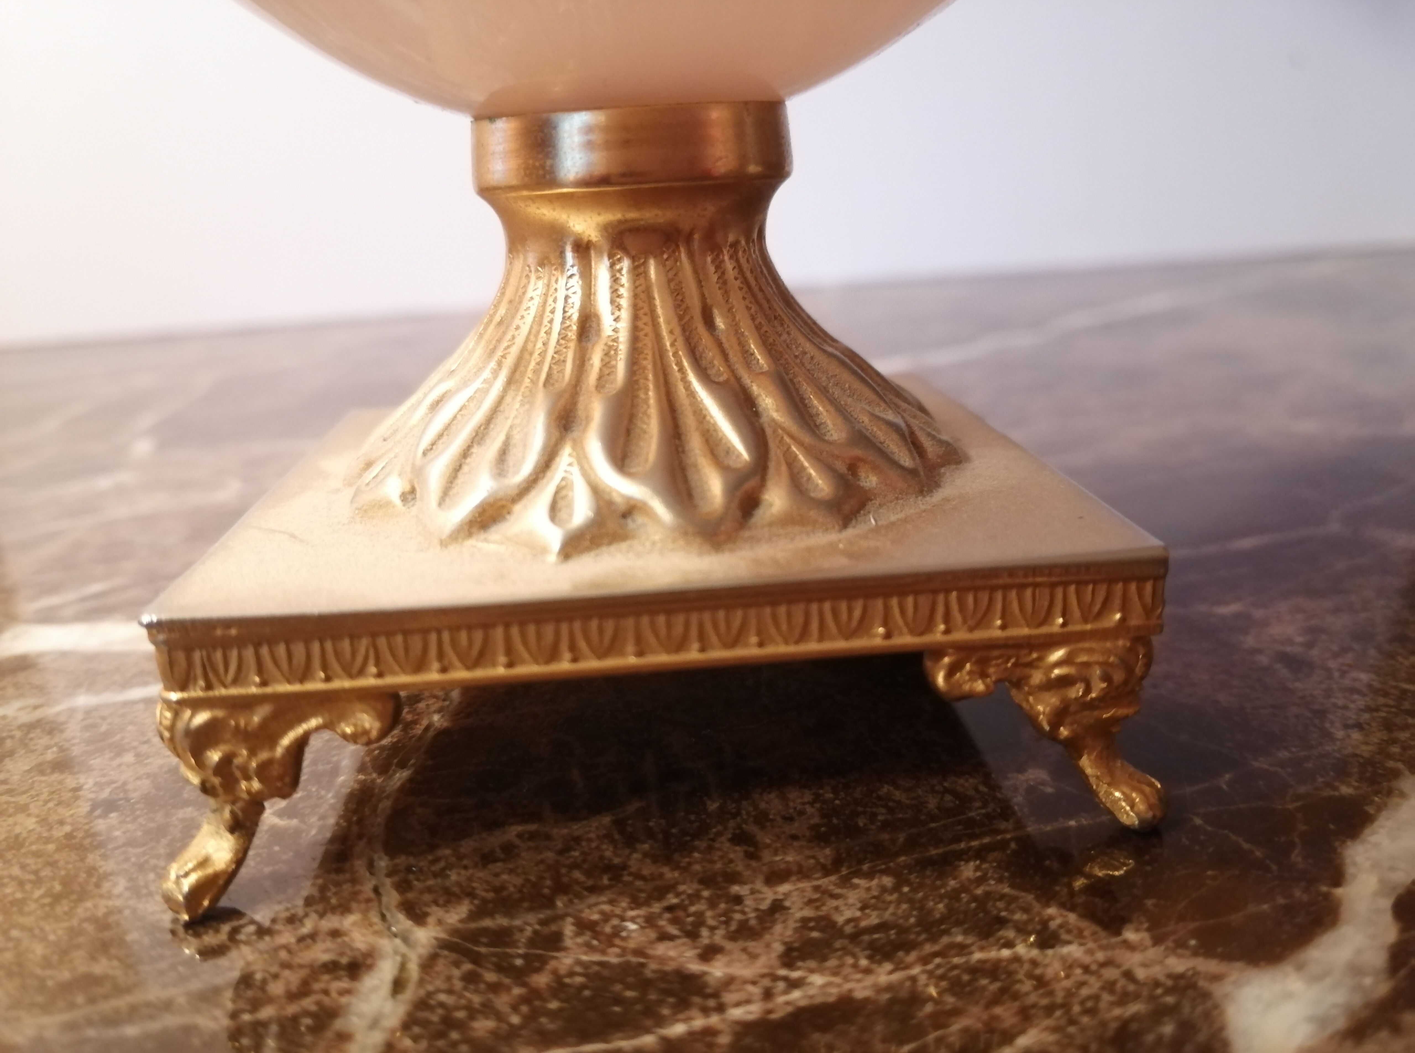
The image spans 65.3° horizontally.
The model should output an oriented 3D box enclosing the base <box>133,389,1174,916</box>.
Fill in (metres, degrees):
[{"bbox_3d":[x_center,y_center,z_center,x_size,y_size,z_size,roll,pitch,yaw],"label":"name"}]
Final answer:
[{"bbox_3d":[-0.008,0.006,0.160,0.100,0.033,0.099,-4,18,-5],"label":"base"}]

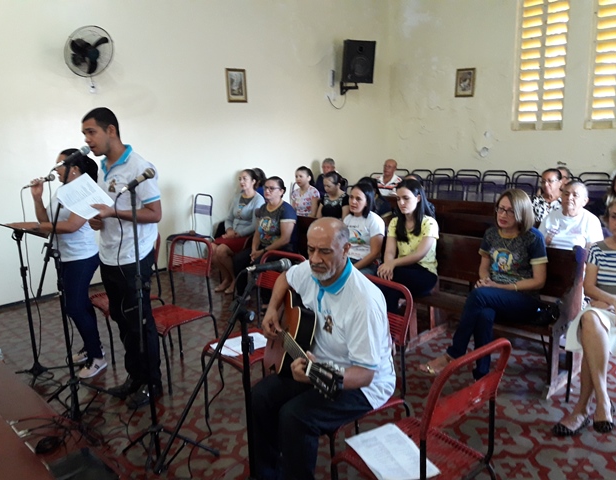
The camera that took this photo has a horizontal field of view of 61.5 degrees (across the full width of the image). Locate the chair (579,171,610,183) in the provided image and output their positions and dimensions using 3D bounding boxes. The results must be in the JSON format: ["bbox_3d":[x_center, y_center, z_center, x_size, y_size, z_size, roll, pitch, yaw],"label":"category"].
[{"bbox_3d":[3.553,-0.356,6.575,0.400,0.900,0.480,9,16,41],"label":"chair"}]

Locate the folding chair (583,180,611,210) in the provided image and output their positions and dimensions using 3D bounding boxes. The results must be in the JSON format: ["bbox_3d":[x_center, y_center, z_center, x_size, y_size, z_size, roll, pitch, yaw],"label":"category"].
[{"bbox_3d":[3.239,-0.210,5.933,0.400,0.900,0.480,9,16,41],"label":"folding chair"}]

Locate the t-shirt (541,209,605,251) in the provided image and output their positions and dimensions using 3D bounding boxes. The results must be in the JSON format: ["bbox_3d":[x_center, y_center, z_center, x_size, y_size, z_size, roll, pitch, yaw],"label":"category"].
[{"bbox_3d":[1.917,0.067,3.817,0.500,0.620,0.290,9,17,41],"label":"t-shirt"}]

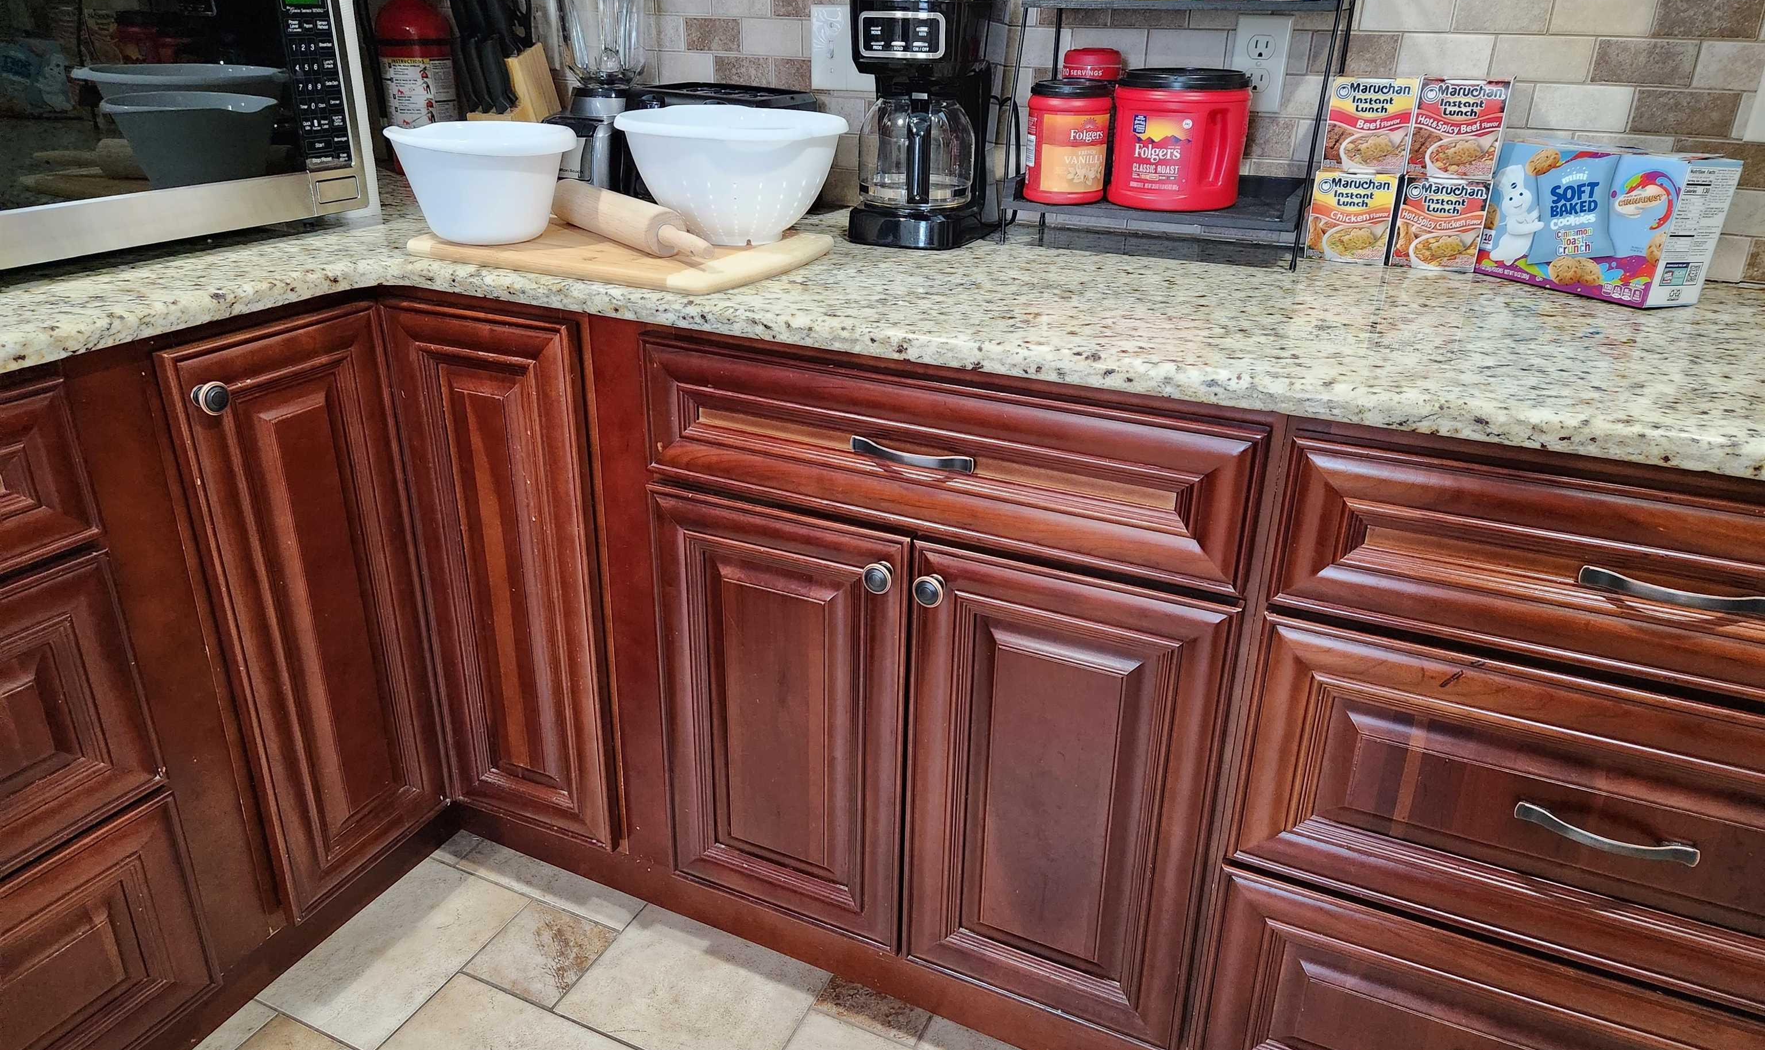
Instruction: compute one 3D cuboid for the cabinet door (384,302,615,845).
[{"bbox_3d":[-0.485,0.083,1.531,0.273,0.733,0.022,12,25,23],"label":"cabinet door"}]

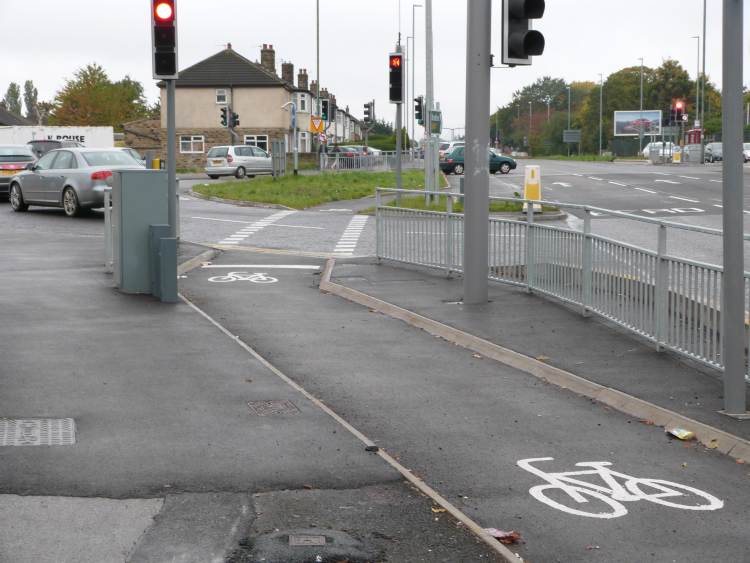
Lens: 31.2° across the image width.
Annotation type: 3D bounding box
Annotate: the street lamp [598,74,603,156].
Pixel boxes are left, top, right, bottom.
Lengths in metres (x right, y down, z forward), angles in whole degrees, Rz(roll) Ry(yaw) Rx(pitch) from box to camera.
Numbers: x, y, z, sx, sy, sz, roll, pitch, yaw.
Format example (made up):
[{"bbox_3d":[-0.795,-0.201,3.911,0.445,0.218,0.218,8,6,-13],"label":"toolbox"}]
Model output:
[{"bbox_3d":[30.011,-21.957,178.684,0.700,10.890,0.200,0,6,-3],"label":"street lamp"}]

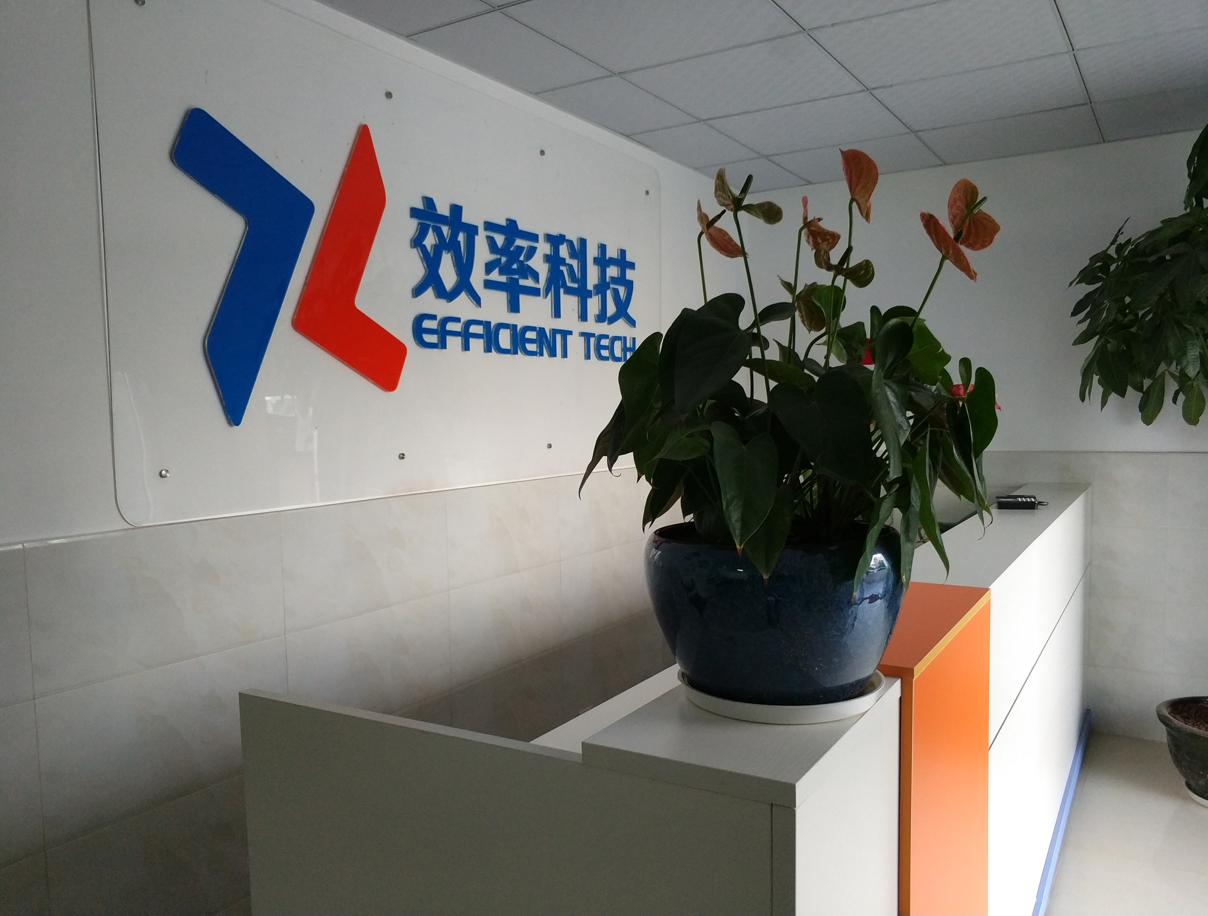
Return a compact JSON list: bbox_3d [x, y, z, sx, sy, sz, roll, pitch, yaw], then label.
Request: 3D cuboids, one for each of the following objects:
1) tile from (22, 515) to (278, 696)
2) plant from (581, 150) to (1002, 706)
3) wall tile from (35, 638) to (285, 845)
[{"bbox_3d":[-0.931,0.294,2.052,0.011,0.294,0.592,1,4,32],"label":"tile"},{"bbox_3d":[0.232,-0.047,1.248,0.530,0.700,0.500,-1,3,0],"label":"plant"},{"bbox_3d":[-0.925,0.588,2.068,0.011,0.294,0.592,1,4,32],"label":"wall tile"}]

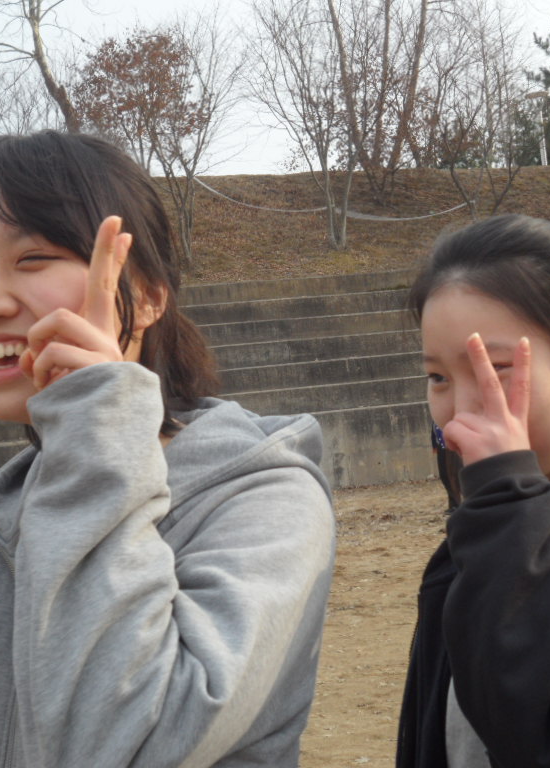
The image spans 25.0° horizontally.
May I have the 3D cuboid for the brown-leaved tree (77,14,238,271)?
[{"bbox_3d":[-2.019,-4.335,22.300,3.000,4.450,2.800,-5,0,-5],"label":"brown-leaved tree"}]

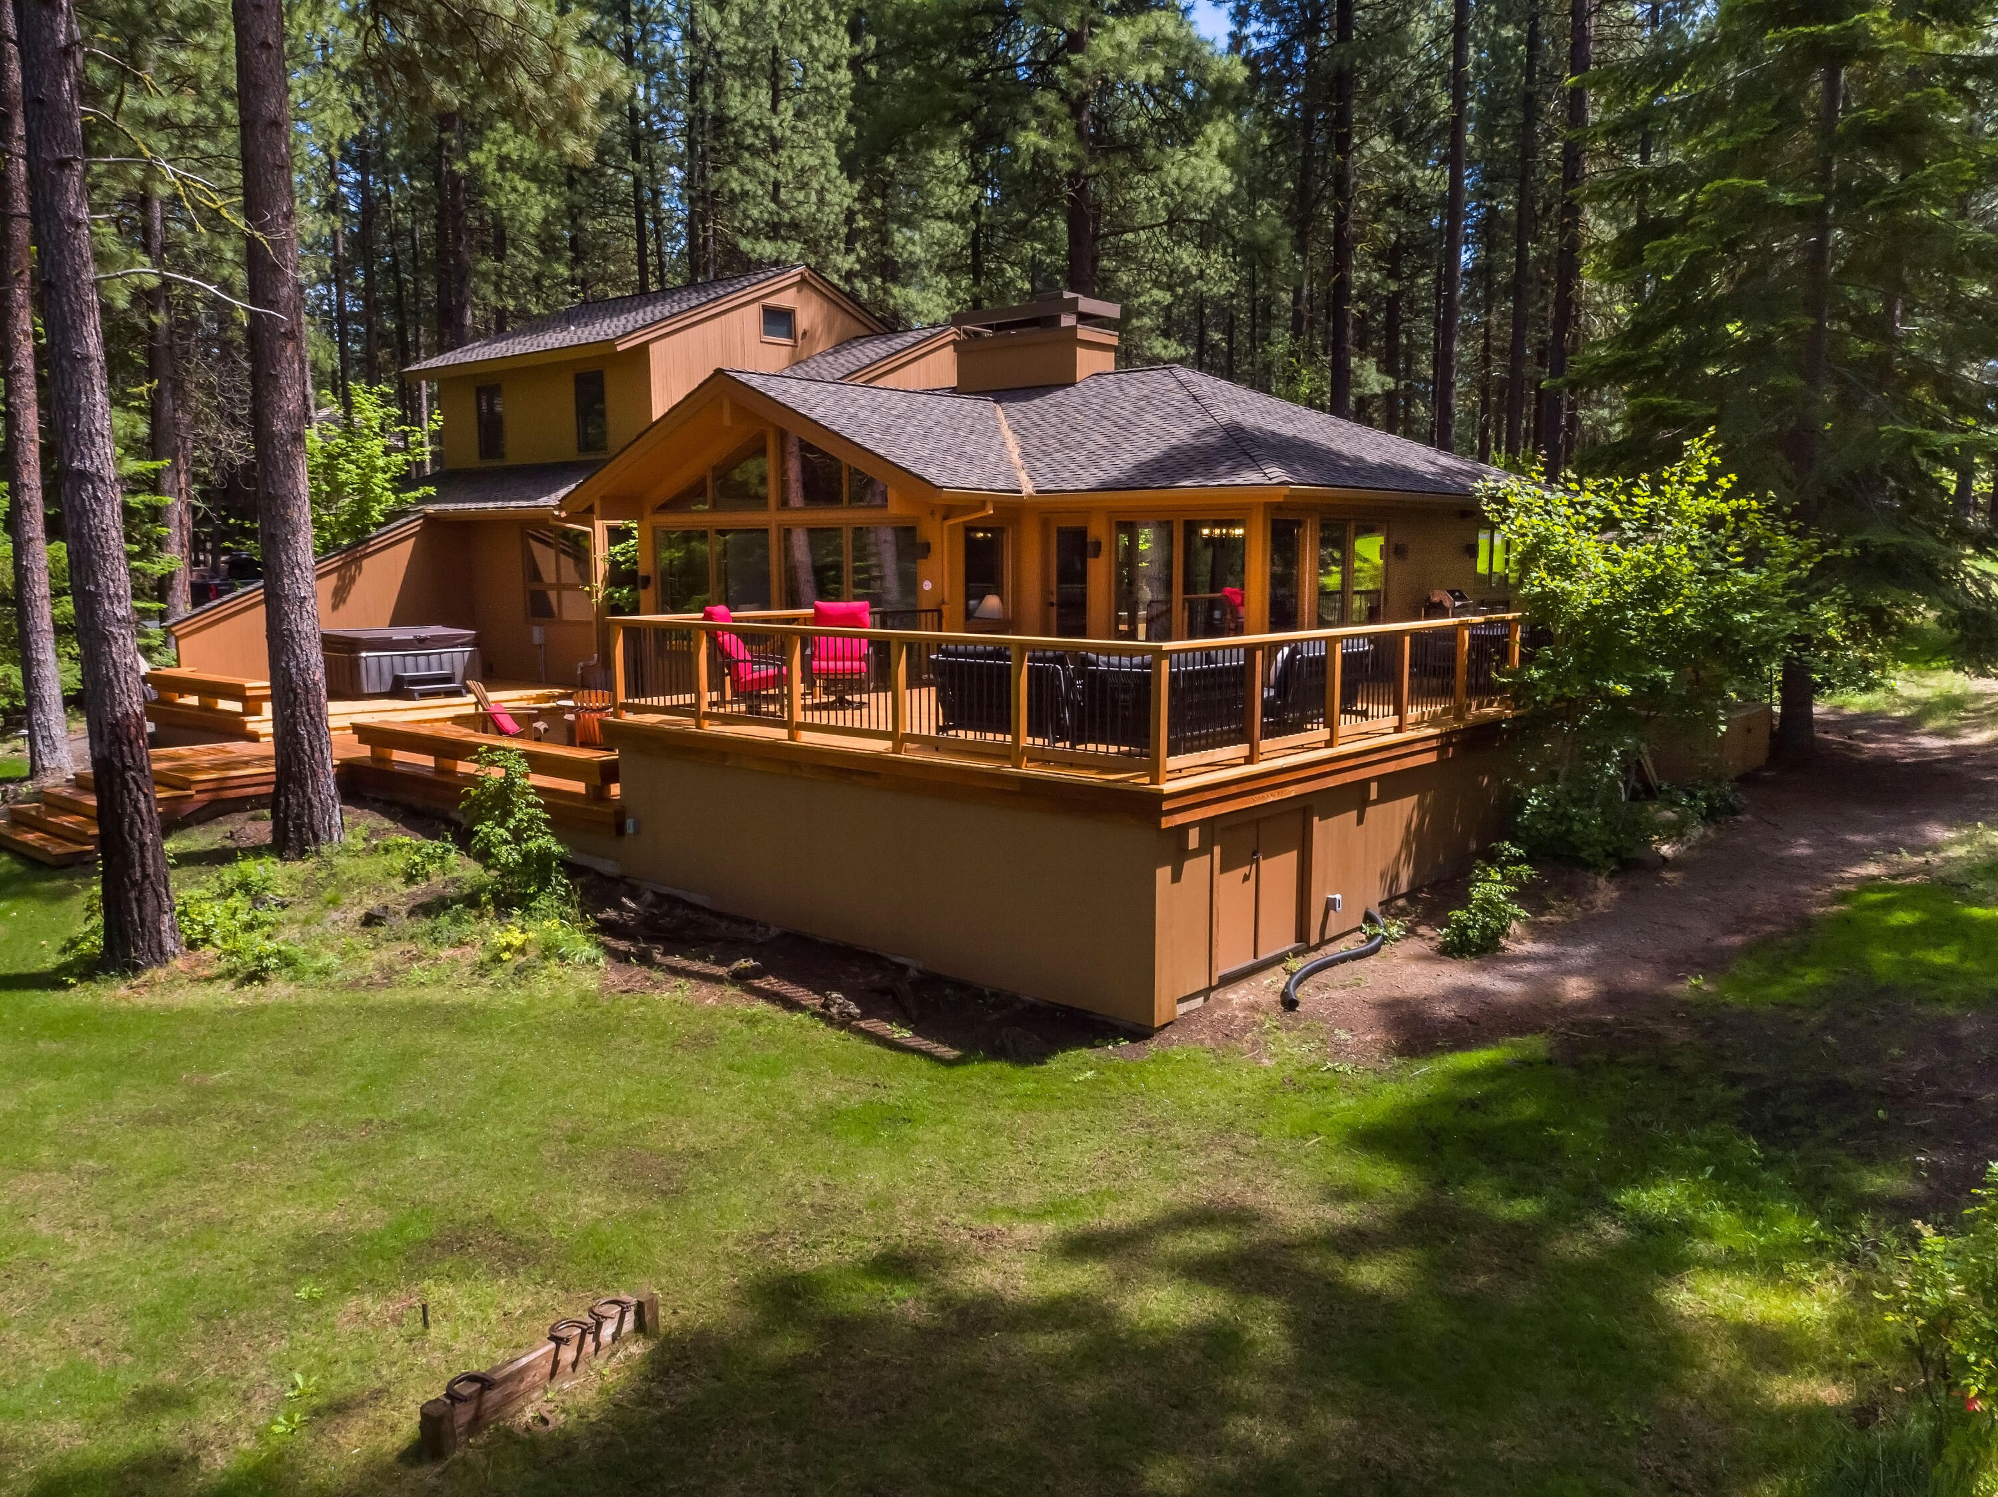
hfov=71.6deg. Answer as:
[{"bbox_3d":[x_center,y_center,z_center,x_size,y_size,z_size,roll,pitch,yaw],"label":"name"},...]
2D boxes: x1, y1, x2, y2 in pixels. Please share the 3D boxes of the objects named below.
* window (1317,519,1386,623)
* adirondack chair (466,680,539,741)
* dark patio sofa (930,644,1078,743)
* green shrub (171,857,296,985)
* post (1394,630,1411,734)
[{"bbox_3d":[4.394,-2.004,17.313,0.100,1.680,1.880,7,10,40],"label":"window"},{"bbox_3d":[-6.335,-0.394,18.072,0.850,0.940,0.730,0,8,3],"label":"adirondack chair"},{"bbox_3d":[0.219,-0.507,12.309,1.460,0.850,0.800,7,11,43],"label":"dark patio sofa"},{"bbox_3d":[-6.453,1.427,11.667,0.950,0.720,0.900,-1,8,-9],"label":"green shrub"},{"bbox_3d":[3.800,-0.615,12.968,0.090,0.960,0.090,8,11,43],"label":"post"}]

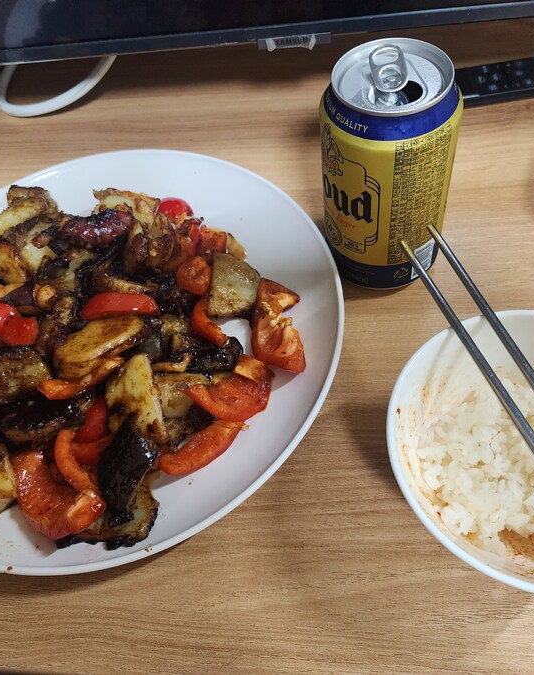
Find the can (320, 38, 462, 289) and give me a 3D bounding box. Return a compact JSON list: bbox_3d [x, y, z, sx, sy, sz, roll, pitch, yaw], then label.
[{"bbox_3d":[0.061,-0.082,0.311,0.066,0.122,0.066,-4,57,5],"label":"can"}]

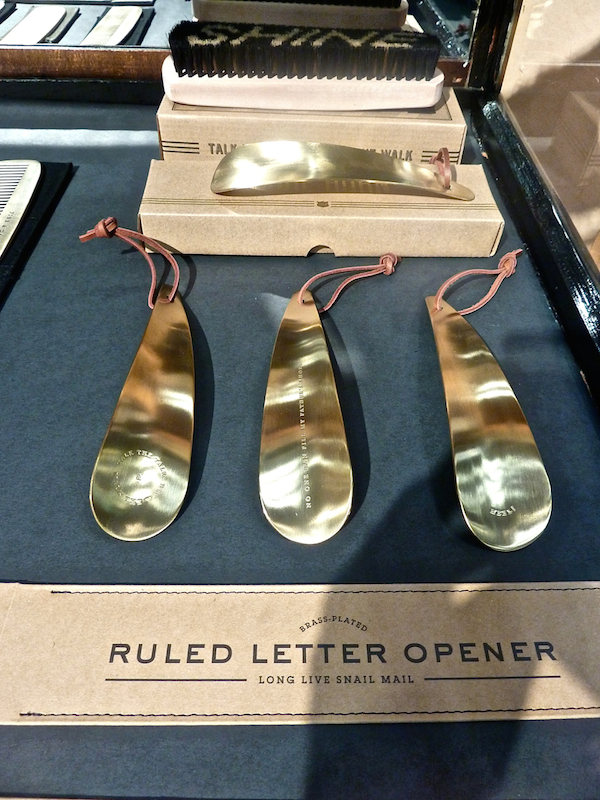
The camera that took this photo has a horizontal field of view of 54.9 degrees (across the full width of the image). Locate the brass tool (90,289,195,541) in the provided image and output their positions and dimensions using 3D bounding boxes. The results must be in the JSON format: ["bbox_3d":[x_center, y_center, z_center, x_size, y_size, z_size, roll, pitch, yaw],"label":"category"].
[{"bbox_3d":[-0.073,-0.006,0.296,0.042,0.023,0.180,-1,49,-3],"label":"brass tool"}]

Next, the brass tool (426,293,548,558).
[{"bbox_3d":[0.088,-0.002,0.300,0.044,0.023,0.178,0,49,-3],"label":"brass tool"}]

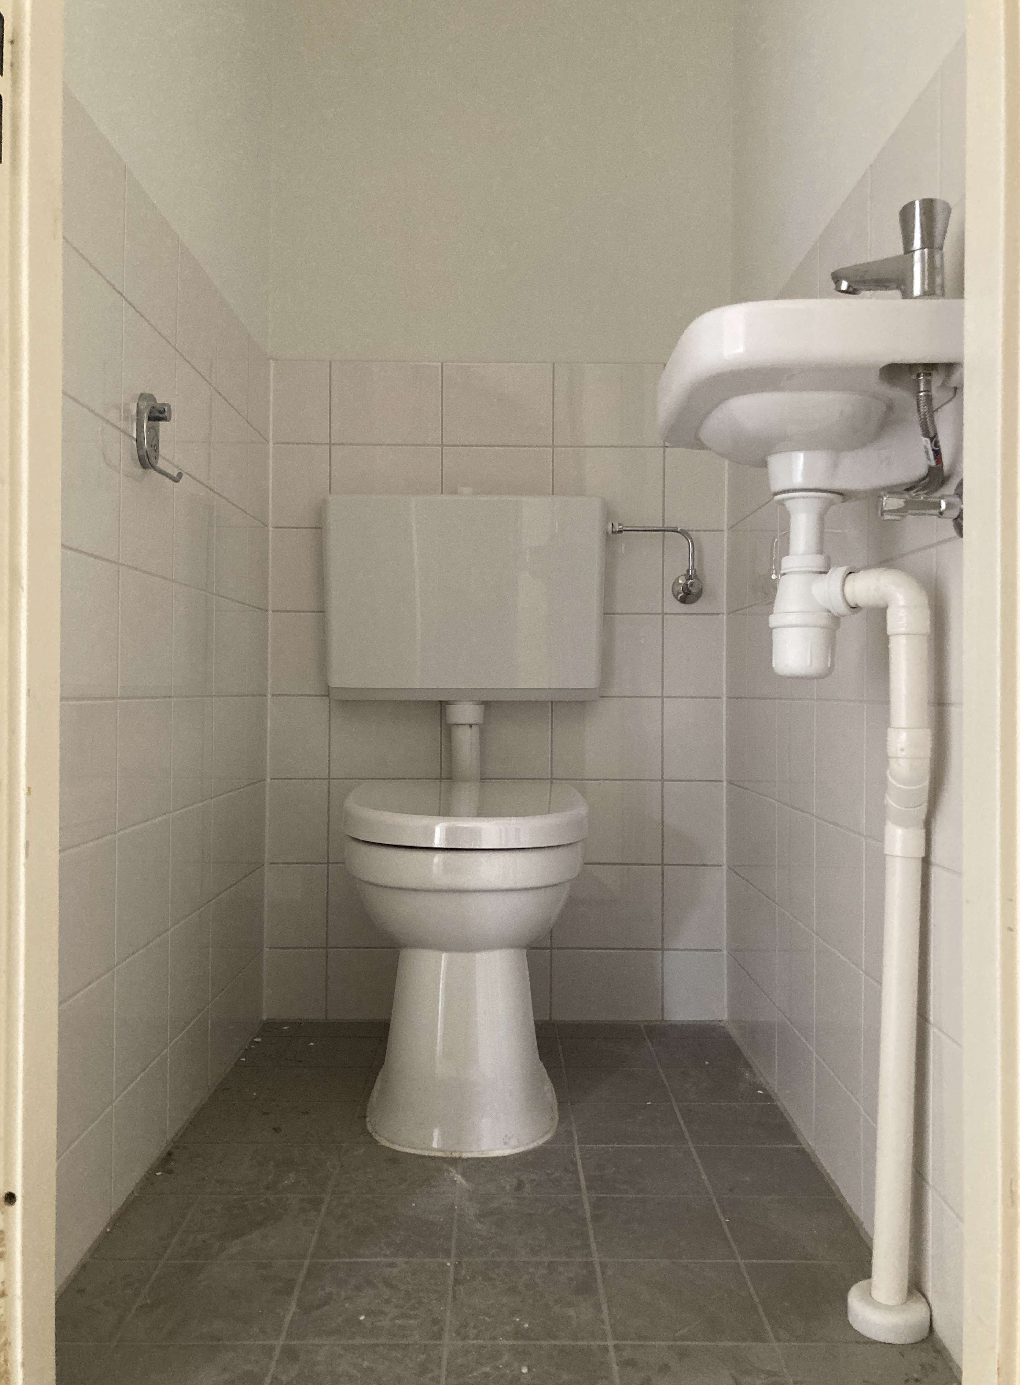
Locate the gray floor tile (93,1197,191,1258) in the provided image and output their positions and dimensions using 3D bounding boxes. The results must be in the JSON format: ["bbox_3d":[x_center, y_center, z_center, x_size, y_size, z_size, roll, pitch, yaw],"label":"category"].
[{"bbox_3d":[-0.401,0.596,1.242,0.074,0.010,0.146,0,0,0],"label":"gray floor tile"}]

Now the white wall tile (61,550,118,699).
[{"bbox_3d":[-0.440,-0.067,1.146,0.010,0.148,0.197,0,0,0],"label":"white wall tile"}]

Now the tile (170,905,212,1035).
[{"bbox_3d":[-0.442,0.381,1.541,0.010,0.148,0.197,0,0,0],"label":"tile"}]

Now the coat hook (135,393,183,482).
[{"bbox_3d":[-0.415,-0.304,1.325,0.046,0.106,0.049,0,0,0],"label":"coat hook"}]

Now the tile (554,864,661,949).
[{"bbox_3d":[0.174,0.386,2.022,0.198,0.148,0.010,0,0,0],"label":"tile"}]

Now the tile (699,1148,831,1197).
[{"bbox_3d":[0.314,0.600,1.397,0.144,0.010,0.146,0,0,0],"label":"tile"}]

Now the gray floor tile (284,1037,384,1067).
[{"bbox_3d":[-0.288,0.593,1.835,0.147,0.010,0.147,0,0,0],"label":"gray floor tile"}]

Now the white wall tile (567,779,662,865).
[{"bbox_3d":[0.175,0.235,2.017,0.198,0.148,0.010,0,0,0],"label":"white wall tile"}]

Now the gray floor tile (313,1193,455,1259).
[{"bbox_3d":[-0.136,0.598,1.244,0.148,0.010,0.146,0,0,0],"label":"gray floor tile"}]

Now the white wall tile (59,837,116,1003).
[{"bbox_3d":[-0.444,0.233,1.153,0.009,0.148,0.194,0,0,0],"label":"white wall tile"}]

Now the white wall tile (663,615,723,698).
[{"bbox_3d":[0.334,-0.065,2.023,0.111,0.148,0.010,0,0,0],"label":"white wall tile"}]

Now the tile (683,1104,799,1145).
[{"bbox_3d":[0.312,0.601,1.547,0.146,0.010,0.147,0,0,-1],"label":"tile"}]

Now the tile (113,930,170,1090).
[{"bbox_3d":[-0.450,0.385,1.368,0.010,0.149,0.195,0,0,0],"label":"tile"}]

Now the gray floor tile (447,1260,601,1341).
[{"bbox_3d":[0.017,0.596,1.091,0.148,0.010,0.147,0,0,-1],"label":"gray floor tile"}]

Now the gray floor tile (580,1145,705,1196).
[{"bbox_3d":[0.161,0.587,1.368,0.145,0.009,0.147,0,0,0],"label":"gray floor tile"}]

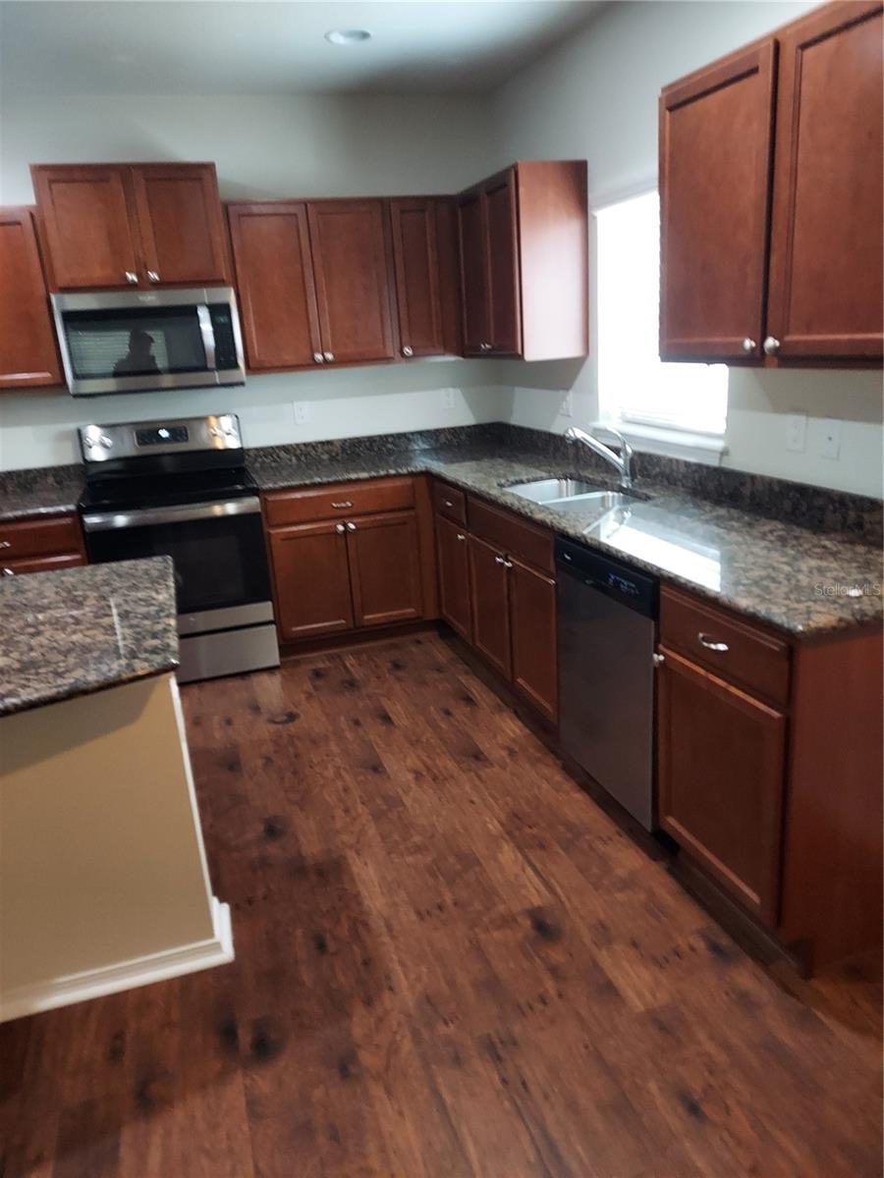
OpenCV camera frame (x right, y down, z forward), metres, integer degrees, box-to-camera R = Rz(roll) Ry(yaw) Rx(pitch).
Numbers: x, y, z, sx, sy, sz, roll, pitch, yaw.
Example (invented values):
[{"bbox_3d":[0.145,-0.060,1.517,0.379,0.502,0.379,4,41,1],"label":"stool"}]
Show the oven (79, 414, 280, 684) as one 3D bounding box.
[{"bbox_3d":[-1.268,-0.197,4.130,0.759,1.170,0.670,-9,17,-16],"label":"oven"}]

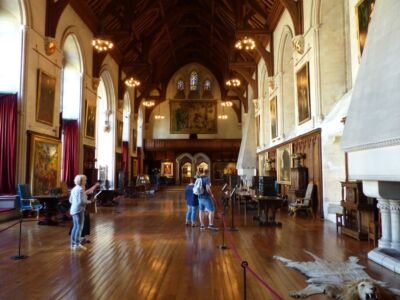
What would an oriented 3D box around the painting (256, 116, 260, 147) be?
[{"bbox_3d":[4.764,-1.511,24.471,0.120,2.365,1.800,0,-5,1],"label":"painting"}]

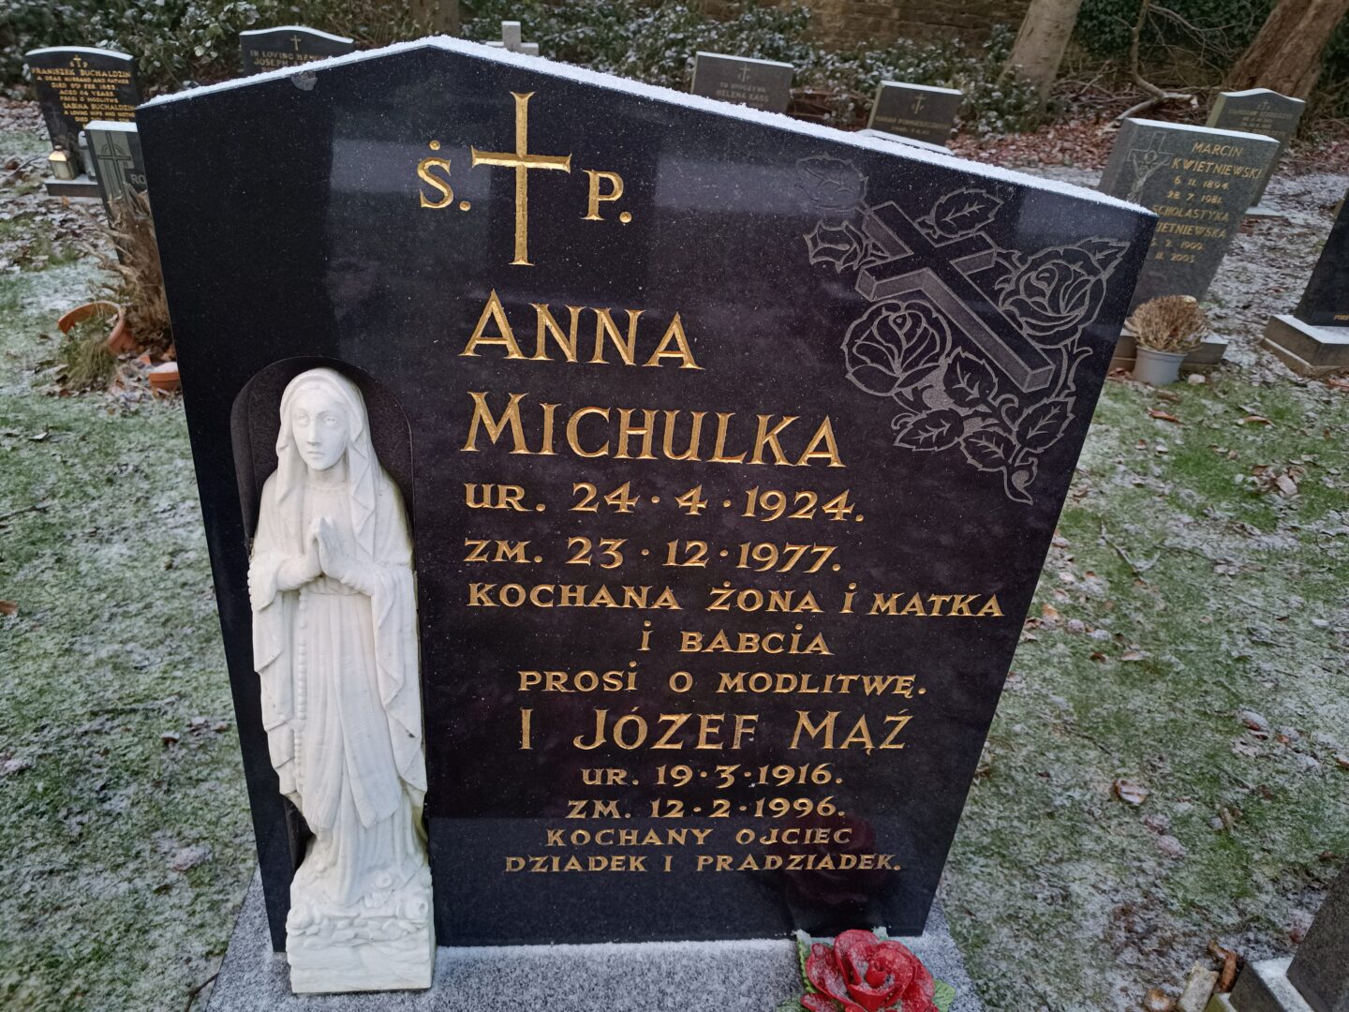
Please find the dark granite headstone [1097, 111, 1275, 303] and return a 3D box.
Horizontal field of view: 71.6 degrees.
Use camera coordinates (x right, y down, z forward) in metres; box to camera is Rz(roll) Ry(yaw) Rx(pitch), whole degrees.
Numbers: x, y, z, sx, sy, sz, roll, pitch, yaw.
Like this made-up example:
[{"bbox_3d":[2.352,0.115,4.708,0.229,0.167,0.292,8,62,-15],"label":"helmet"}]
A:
[{"bbox_3d":[1.874,-1.063,3.606,0.550,0.736,0.095,4,35,-7],"label":"dark granite headstone"}]

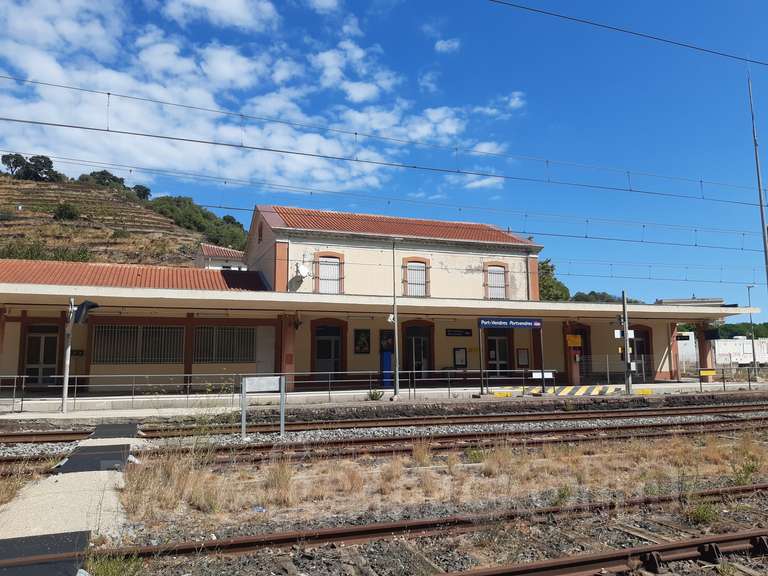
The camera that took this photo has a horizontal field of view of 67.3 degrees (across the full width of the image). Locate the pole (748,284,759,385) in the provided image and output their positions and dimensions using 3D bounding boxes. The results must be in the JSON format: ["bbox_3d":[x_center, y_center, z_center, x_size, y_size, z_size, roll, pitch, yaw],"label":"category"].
[{"bbox_3d":[23.671,2.918,37.044,0.150,6.075,0.150,2,-7,-19],"label":"pole"}]

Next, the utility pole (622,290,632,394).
[{"bbox_3d":[10.307,2.291,24.456,0.170,4.360,0.170,2,-7,-19],"label":"utility pole"}]

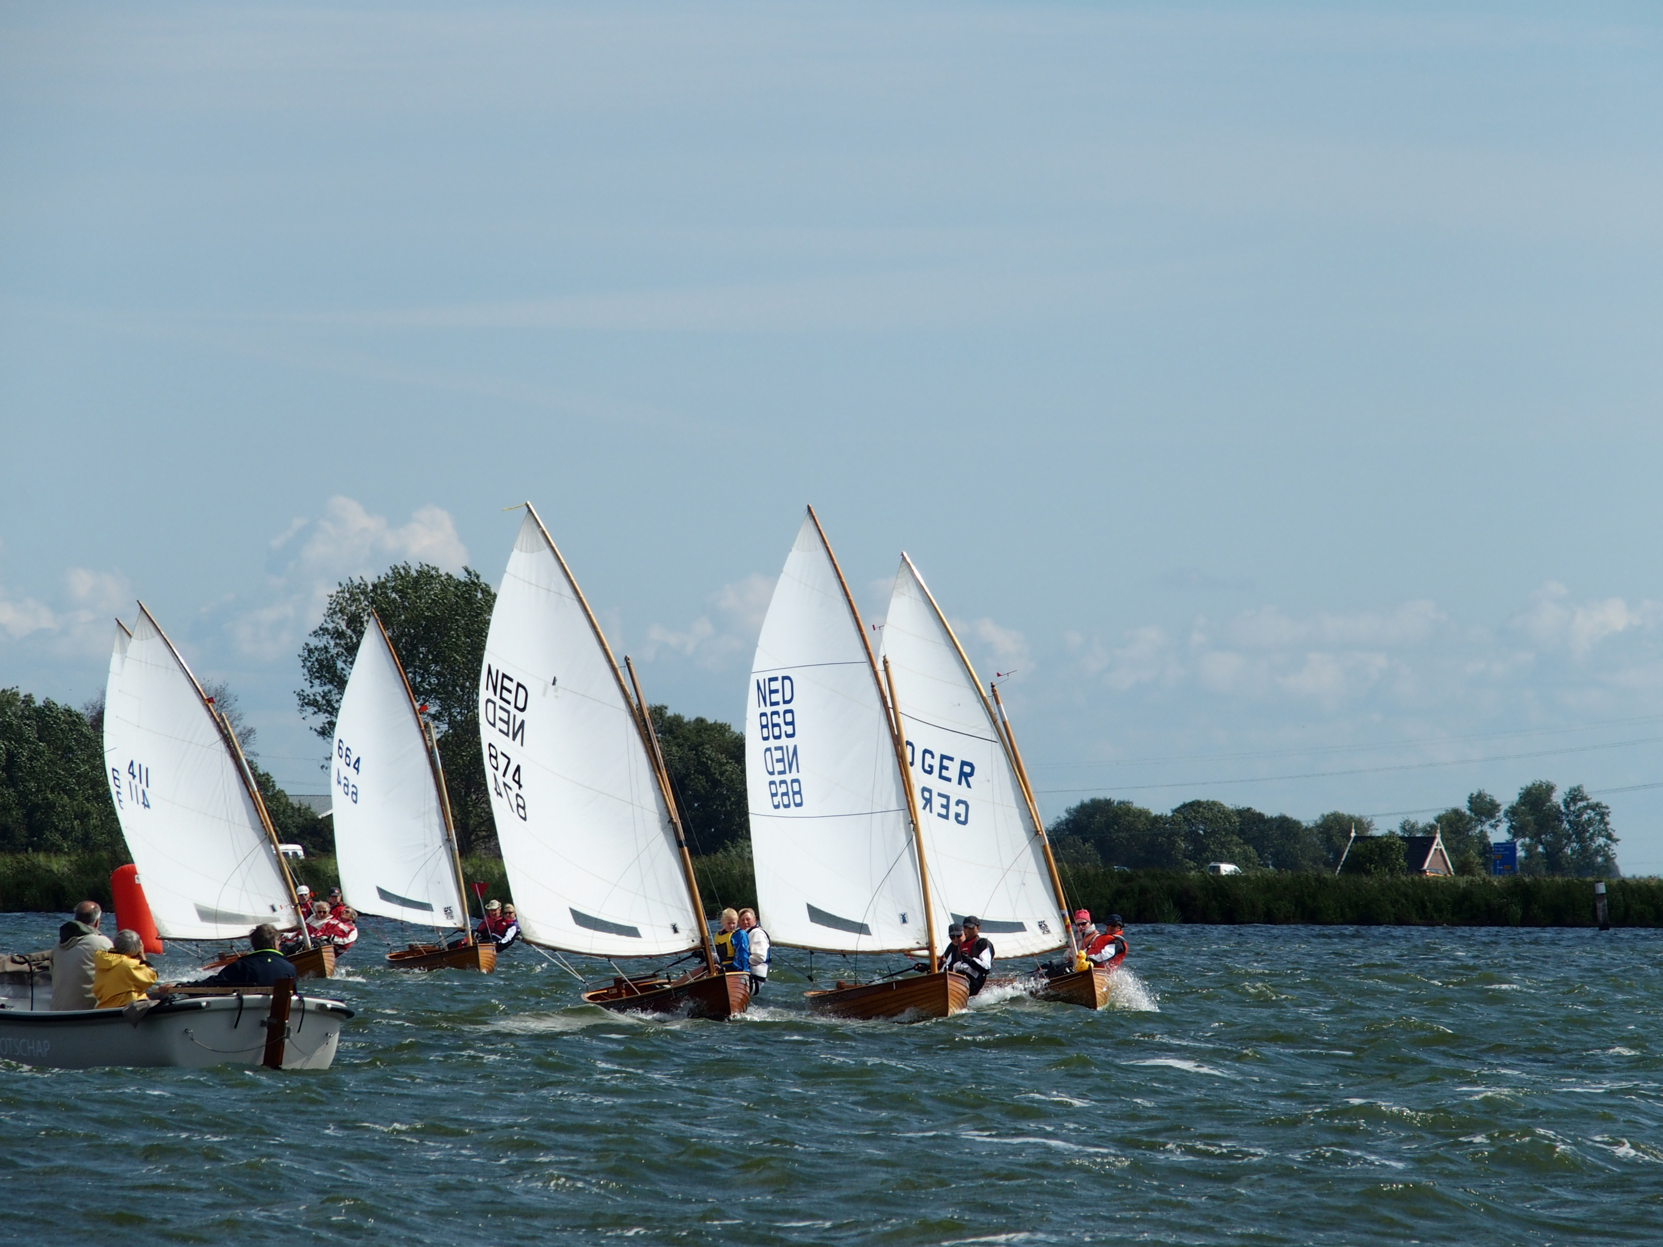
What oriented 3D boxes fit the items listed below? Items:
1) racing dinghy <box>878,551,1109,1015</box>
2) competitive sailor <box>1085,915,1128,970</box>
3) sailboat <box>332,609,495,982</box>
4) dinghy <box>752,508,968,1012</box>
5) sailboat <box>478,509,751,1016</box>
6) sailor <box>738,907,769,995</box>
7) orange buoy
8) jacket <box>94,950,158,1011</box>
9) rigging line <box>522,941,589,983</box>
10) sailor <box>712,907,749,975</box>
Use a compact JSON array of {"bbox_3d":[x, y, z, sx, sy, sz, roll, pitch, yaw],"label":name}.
[{"bbox_3d":[1.624,1.855,165.876,2.070,5.500,3.680,-14,2,-14],"label":"racing dinghy"},{"bbox_3d":[3.422,4.128,182.086,0.750,0.950,0.600,8,-1,-41],"label":"competitive sailor"},{"bbox_3d":[-6.300,2.563,213.952,2.070,5.450,3.680,-9,1,-13],"label":"sailboat"},{"bbox_3d":[0.256,1.678,168.446,1.900,6.150,3.660,-7,0,-20],"label":"dinghy"},{"bbox_3d":[-2.379,1.482,149.885,2.070,5.600,3.680,-13,2,-14],"label":"sailboat"},{"bbox_3d":[-0.887,3.475,150.300,0.750,1.050,0.480,1,-1,-37],"label":"sailor"},{"bbox_3d":[-12.648,5.184,262.000,0.750,1.650,0.750,-10,-1,0],"label":"orange buoy"},{"bbox_3d":[-5.591,2.872,114.000,0.560,0.600,0.450,-1,-1,41],"label":"jacket"},{"bbox_3d":[-3.167,3.880,164.915,0.820,0.500,0.250,1,-1,-30],"label":"rigging line"},{"bbox_3d":[-1.087,3.437,149.800,0.420,0.950,0.600,-1,-1,37],"label":"sailor"}]

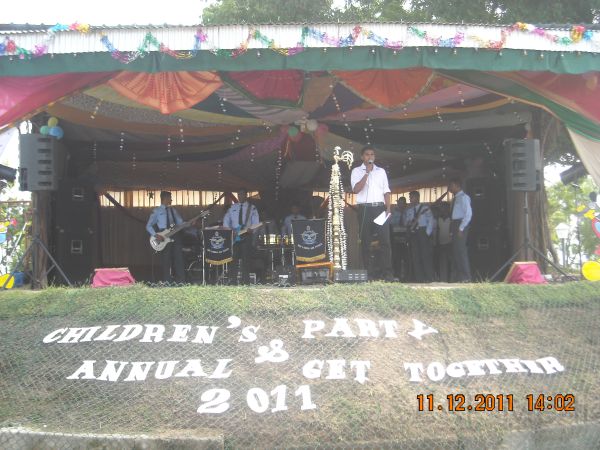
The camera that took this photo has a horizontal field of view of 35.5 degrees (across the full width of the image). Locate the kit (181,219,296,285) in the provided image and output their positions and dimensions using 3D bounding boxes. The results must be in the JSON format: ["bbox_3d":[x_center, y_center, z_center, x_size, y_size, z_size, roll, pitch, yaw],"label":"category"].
[{"bbox_3d":[-1.110,0.478,16.900,2.100,1.200,1.300,0,-4,0],"label":"kit"}]

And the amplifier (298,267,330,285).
[{"bbox_3d":[0.210,0.699,12.700,0.400,0.220,0.280,0,-4,0],"label":"amplifier"}]

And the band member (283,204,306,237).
[{"bbox_3d":[-0.103,0.254,17.600,0.500,1.350,0.650,0,-4,0],"label":"band member"}]

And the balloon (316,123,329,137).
[{"bbox_3d":[0.346,-1.469,14.400,0.190,0.215,0.190,0,-4,0],"label":"balloon"}]

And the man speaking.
[{"bbox_3d":[0.914,-0.132,11.800,0.540,1.710,0.380,1,-4,-8],"label":"man speaking"}]

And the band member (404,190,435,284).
[{"bbox_3d":[2.196,0.230,17.200,0.520,1.700,0.380,-2,-4,30],"label":"band member"}]

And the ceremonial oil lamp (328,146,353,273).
[{"bbox_3d":[0.502,-0.159,11.900,0.340,1.680,0.340,0,-4,0],"label":"ceremonial oil lamp"}]

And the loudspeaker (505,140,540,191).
[{"bbox_3d":[2.853,-0.763,12.000,0.400,0.680,0.420,-2,-4,32],"label":"loudspeaker"}]

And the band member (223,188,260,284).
[{"bbox_3d":[-1.011,0.204,15.900,0.600,1.680,0.450,0,-4,-5],"label":"band member"}]

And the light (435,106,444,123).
[{"bbox_3d":[1.938,-1.535,13.000,0.130,0.220,0.100,0,-4,0],"label":"light"}]

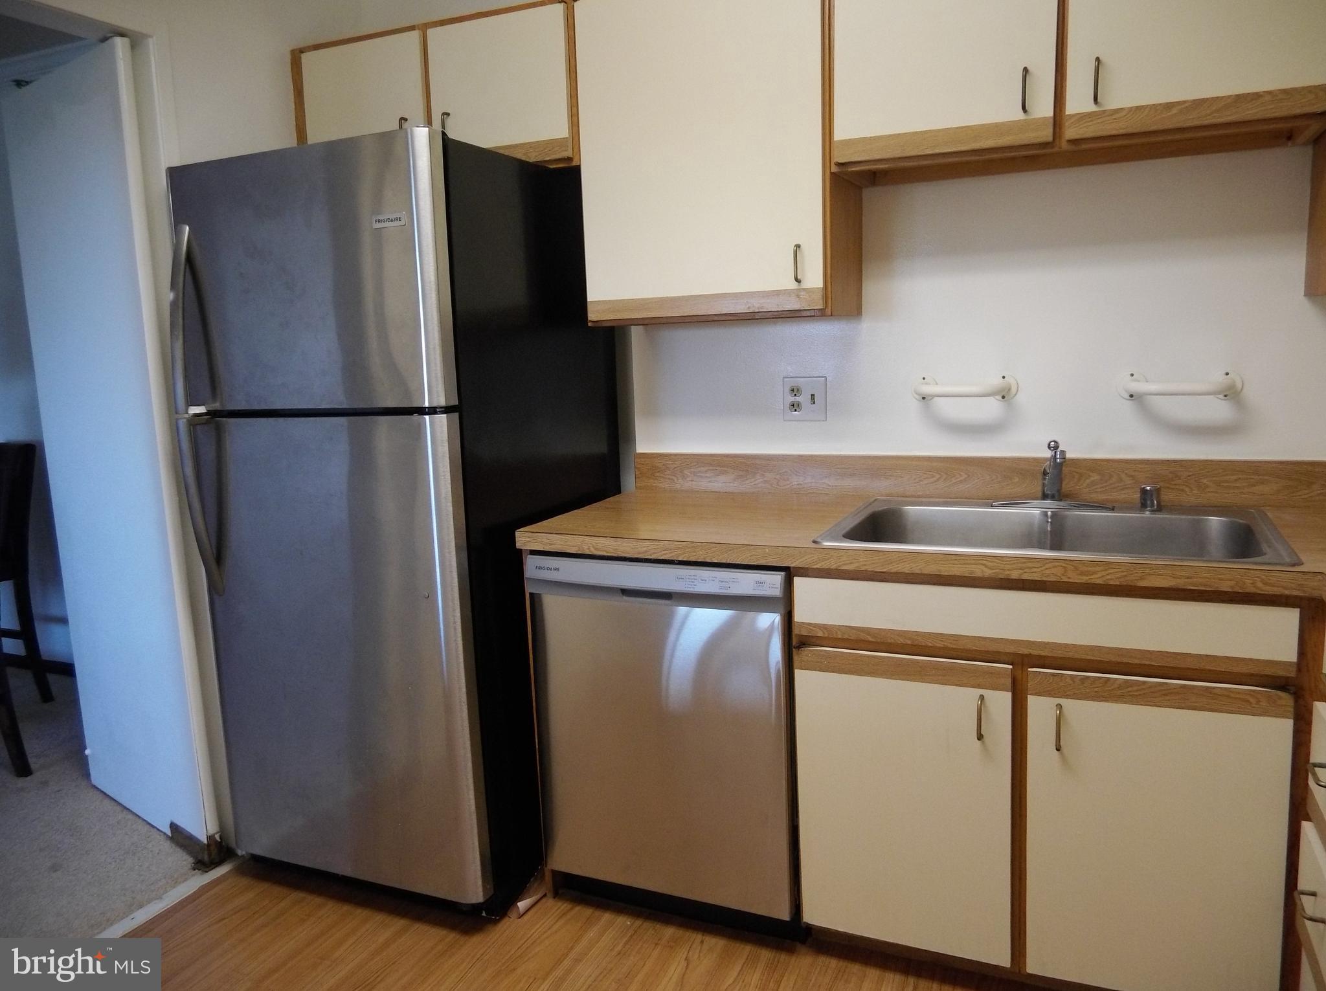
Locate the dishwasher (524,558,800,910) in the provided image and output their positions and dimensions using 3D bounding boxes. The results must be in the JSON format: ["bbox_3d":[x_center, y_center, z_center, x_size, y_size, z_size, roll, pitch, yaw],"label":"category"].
[{"bbox_3d":[0.106,0.506,2.363,0.607,0.823,0.600,2,10,25],"label":"dishwasher"}]

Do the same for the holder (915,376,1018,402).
[{"bbox_3d":[0.705,-0.250,2.253,0.244,0.062,0.075,2,10,25],"label":"holder"}]

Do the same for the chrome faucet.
[{"bbox_3d":[0.851,-0.044,2.078,0.049,0.145,0.190,0,9,17],"label":"chrome faucet"}]

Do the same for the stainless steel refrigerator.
[{"bbox_3d":[-0.632,0.059,2.576,0.757,1.769,0.840,1,10,24],"label":"stainless steel refrigerator"}]

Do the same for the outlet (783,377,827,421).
[{"bbox_3d":[0.364,-0.246,2.454,0.115,0.115,0.009,2,10,25],"label":"outlet"}]

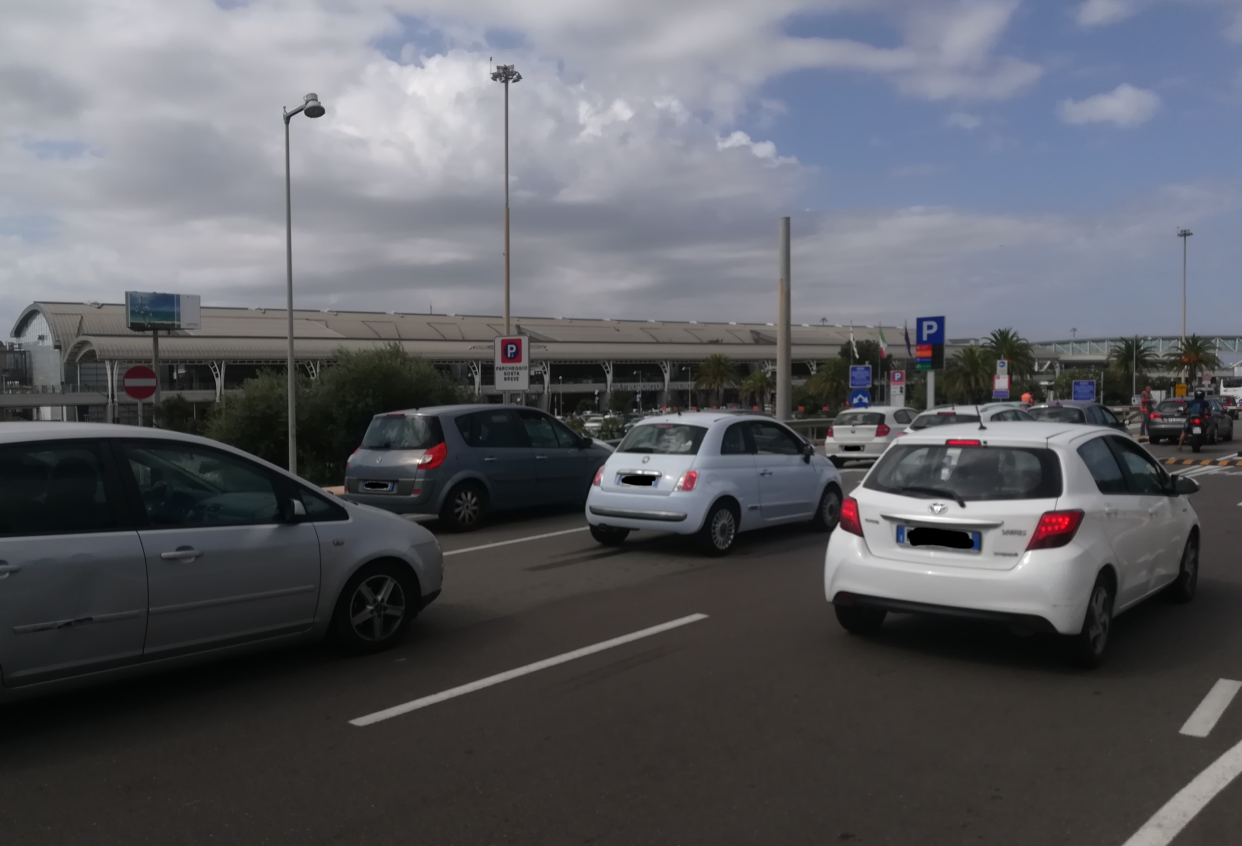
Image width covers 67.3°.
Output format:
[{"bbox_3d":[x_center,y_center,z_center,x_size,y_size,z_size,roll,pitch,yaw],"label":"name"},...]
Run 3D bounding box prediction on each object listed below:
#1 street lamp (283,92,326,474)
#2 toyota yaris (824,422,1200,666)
[{"bbox_3d":[-5.804,-2.507,17.114,1.300,7.180,0.450,1,3,42],"label":"street lamp"},{"bbox_3d":[3.170,0.690,7.080,1.715,1.510,3.950,1,3,42],"label":"toyota yaris"}]

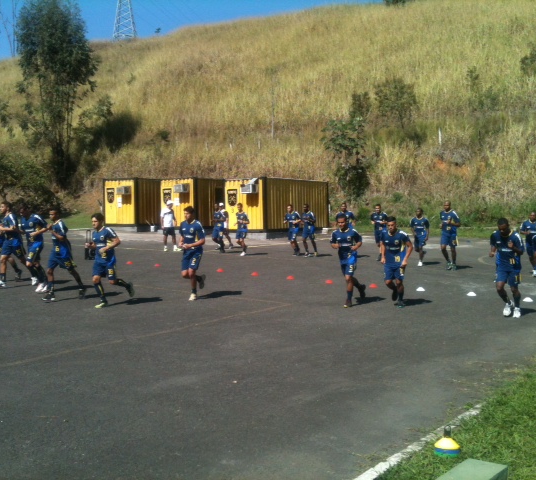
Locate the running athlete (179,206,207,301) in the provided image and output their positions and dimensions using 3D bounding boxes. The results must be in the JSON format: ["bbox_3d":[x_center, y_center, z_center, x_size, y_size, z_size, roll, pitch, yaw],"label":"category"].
[{"bbox_3d":[-1.439,0.256,12.254,0.530,1.768,0.550,3,4,22],"label":"running athlete"}]

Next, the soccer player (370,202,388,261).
[{"bbox_3d":[3.515,-0.230,20.494,0.580,1.786,0.600,2,4,22],"label":"soccer player"}]

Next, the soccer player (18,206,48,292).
[{"bbox_3d":[-4.690,0.141,12.997,0.600,1.777,0.600,3,4,25],"label":"soccer player"}]

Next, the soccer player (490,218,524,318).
[{"bbox_3d":[4.109,0.488,11.173,0.600,1.709,0.500,3,5,30],"label":"soccer player"}]

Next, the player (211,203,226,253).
[{"bbox_3d":[-1.730,-0.399,22.619,0.530,1.700,0.550,3,4,26],"label":"player"}]

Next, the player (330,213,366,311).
[{"bbox_3d":[1.509,0.389,12.132,0.620,1.762,0.720,2,4,25],"label":"player"}]

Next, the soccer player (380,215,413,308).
[{"bbox_3d":[2.405,0.419,12.113,0.600,1.692,0.500,3,4,23],"label":"soccer player"}]

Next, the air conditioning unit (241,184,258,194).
[{"bbox_3d":[-0.874,-2.421,30.900,0.650,0.430,0.550,3,5,34],"label":"air conditioning unit"}]

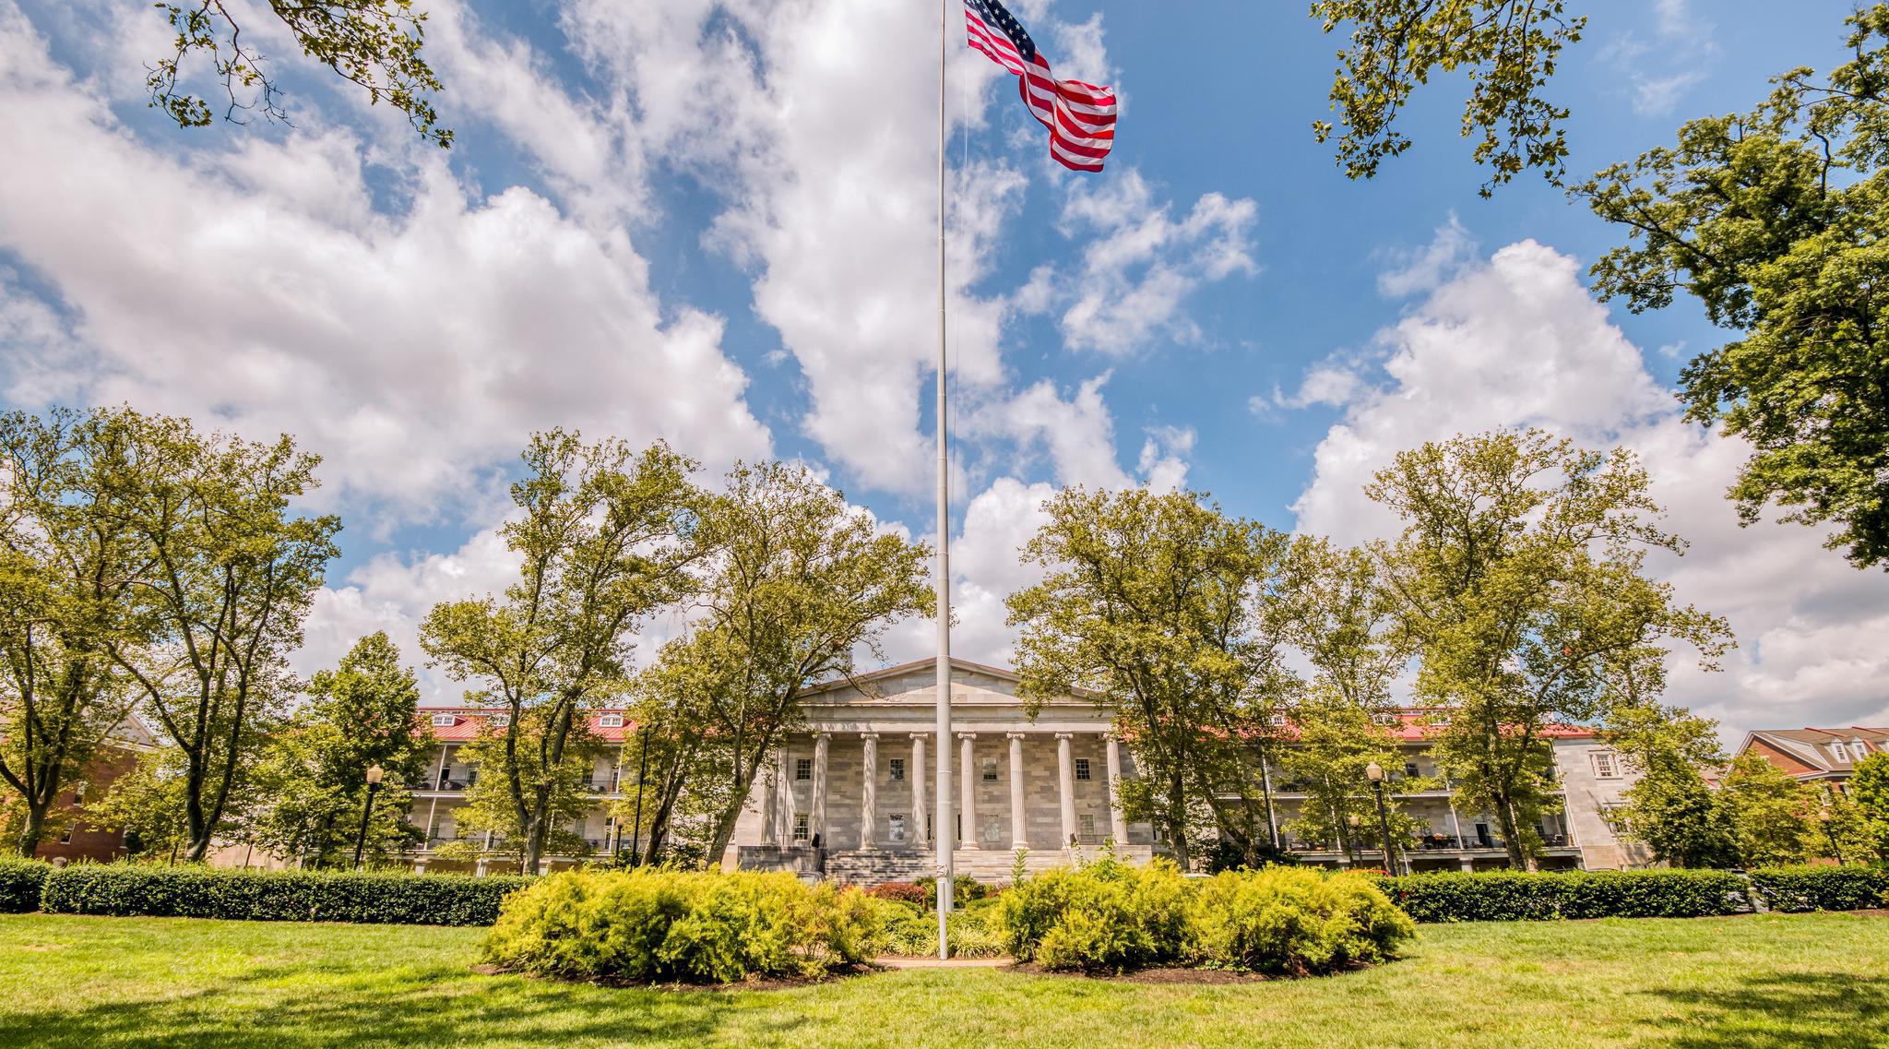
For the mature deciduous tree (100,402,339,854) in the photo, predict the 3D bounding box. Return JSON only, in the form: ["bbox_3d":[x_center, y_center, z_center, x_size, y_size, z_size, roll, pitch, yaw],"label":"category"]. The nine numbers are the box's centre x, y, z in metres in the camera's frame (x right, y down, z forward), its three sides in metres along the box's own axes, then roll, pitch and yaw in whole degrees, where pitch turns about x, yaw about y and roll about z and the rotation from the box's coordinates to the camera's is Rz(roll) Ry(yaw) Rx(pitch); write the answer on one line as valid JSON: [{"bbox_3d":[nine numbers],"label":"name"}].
[{"bbox_3d":[-25.172,3.412,27.405,6.200,15.838,6.000,0,-19,0],"label":"mature deciduous tree"}]

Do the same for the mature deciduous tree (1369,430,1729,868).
[{"bbox_3d":[20.382,4.022,27.116,9.559,14.655,9.081,0,-19,0],"label":"mature deciduous tree"}]

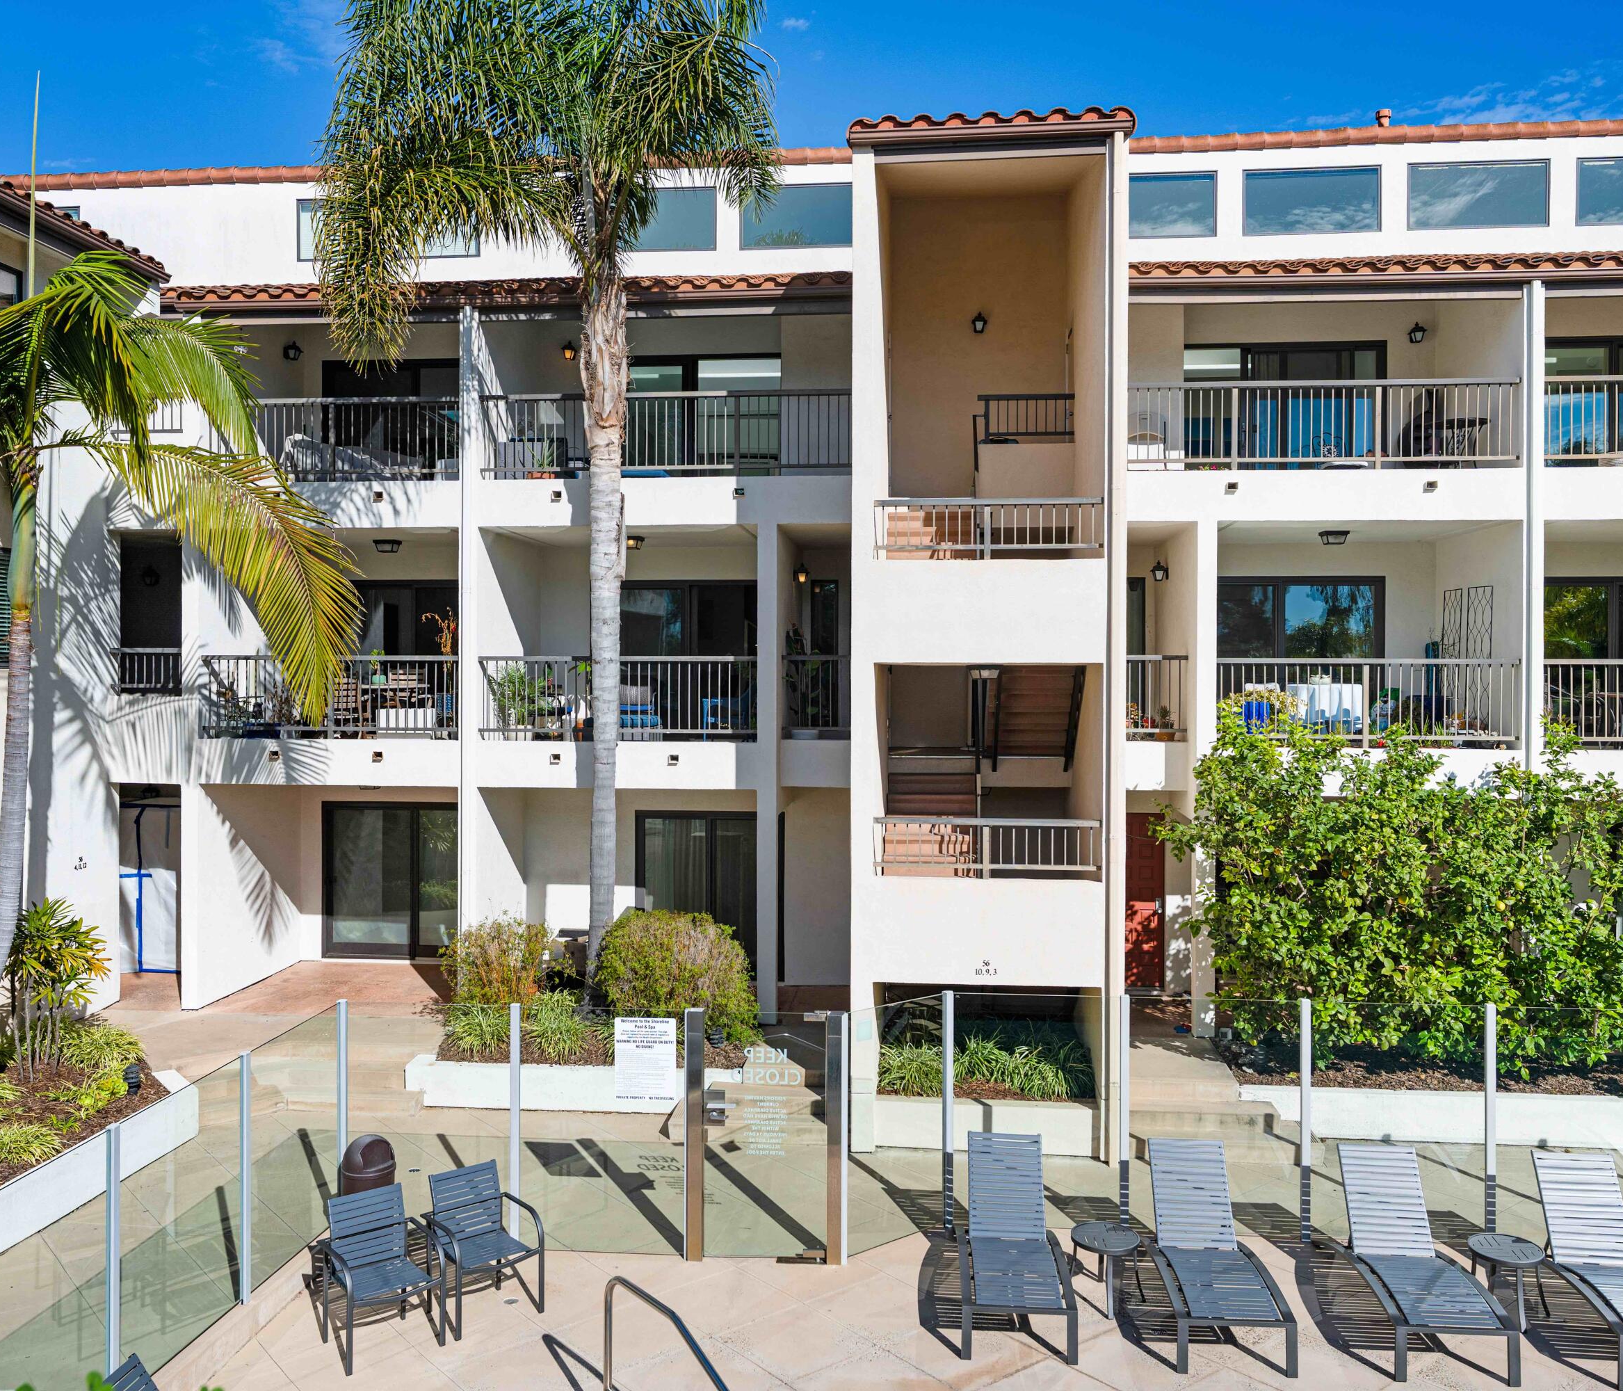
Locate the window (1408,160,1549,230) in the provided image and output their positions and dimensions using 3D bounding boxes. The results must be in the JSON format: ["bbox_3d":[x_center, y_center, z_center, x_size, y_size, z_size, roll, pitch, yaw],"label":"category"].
[{"bbox_3d":[7.731,-5.792,16.101,1.570,0.790,0.100,0,0,6],"label":"window"}]

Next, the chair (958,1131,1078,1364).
[{"bbox_3d":[1.322,3.547,9.183,0.700,0.860,1.800,0,0,6],"label":"chair"}]

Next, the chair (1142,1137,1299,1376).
[{"bbox_3d":[2.547,3.515,8.895,0.680,0.870,1.620,0,0,5],"label":"chair"}]

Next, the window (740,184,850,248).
[{"bbox_3d":[-0.083,-6.007,17.469,1.612,0.789,0.100,0,0,6],"label":"window"}]

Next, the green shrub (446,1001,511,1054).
[{"bbox_3d":[-3.376,3.282,14.070,0.630,0.440,0.600,0,0,6],"label":"green shrub"}]

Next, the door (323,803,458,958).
[{"bbox_3d":[-5.501,2.424,18.196,1.856,2.021,0.100,0,0,6],"label":"door"}]

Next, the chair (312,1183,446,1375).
[{"bbox_3d":[-2.723,3.650,8.782,0.600,0.900,0.600,0,0,-39],"label":"chair"}]

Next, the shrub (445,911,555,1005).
[{"bbox_3d":[-3.287,2.879,14.518,1.070,1.150,0.970,0,0,6],"label":"shrub"}]

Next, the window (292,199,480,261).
[{"bbox_3d":[-5.889,-6.476,19.345,2.663,0.925,0.100,0,0,6],"label":"window"}]

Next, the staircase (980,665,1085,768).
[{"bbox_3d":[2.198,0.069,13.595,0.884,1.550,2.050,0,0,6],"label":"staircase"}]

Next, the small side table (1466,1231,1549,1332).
[{"bbox_3d":[4.471,3.751,8.928,0.460,0.405,0.460,0,0,6],"label":"small side table"}]

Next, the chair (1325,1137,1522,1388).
[{"bbox_3d":[3.836,3.554,8.921,0.700,0.860,1.800,0,0,6],"label":"chair"}]

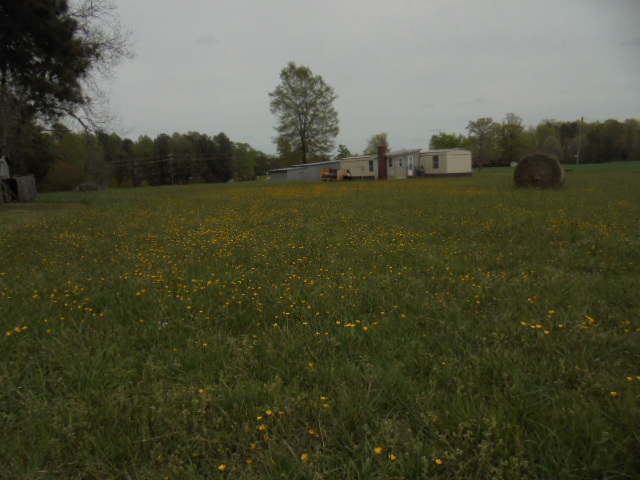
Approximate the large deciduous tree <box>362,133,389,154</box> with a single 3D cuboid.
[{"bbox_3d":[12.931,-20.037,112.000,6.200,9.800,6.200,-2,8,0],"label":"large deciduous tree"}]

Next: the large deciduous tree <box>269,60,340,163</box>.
[{"bbox_3d":[-2.918,-21.131,85.000,12.200,20.800,12.200,-2,8,0],"label":"large deciduous tree"}]

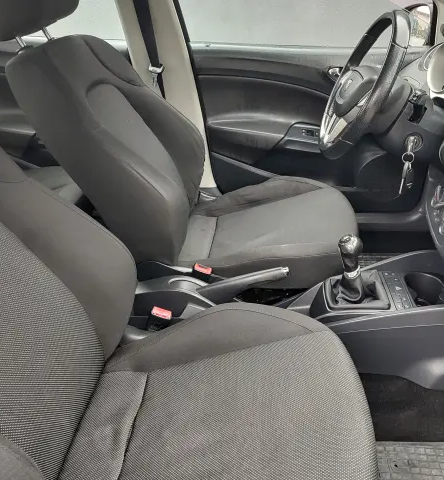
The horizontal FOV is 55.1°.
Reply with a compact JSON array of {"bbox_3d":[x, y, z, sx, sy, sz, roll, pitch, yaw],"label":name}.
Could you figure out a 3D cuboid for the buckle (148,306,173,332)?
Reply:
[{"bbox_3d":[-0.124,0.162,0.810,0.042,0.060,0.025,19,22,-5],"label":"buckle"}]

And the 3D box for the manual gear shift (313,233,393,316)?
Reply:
[{"bbox_3d":[0.262,0.052,0.868,0.148,0.140,0.135,-6,22,5],"label":"manual gear shift"}]

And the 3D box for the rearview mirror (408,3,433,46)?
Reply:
[{"bbox_3d":[0.692,-0.738,1.465,0.090,0.145,0.200,-3,22,-7],"label":"rearview mirror"}]

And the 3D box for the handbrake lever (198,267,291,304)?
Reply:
[{"bbox_3d":[0.045,0.094,0.884,0.205,0.043,0.034,-16,21,9],"label":"handbrake lever"}]

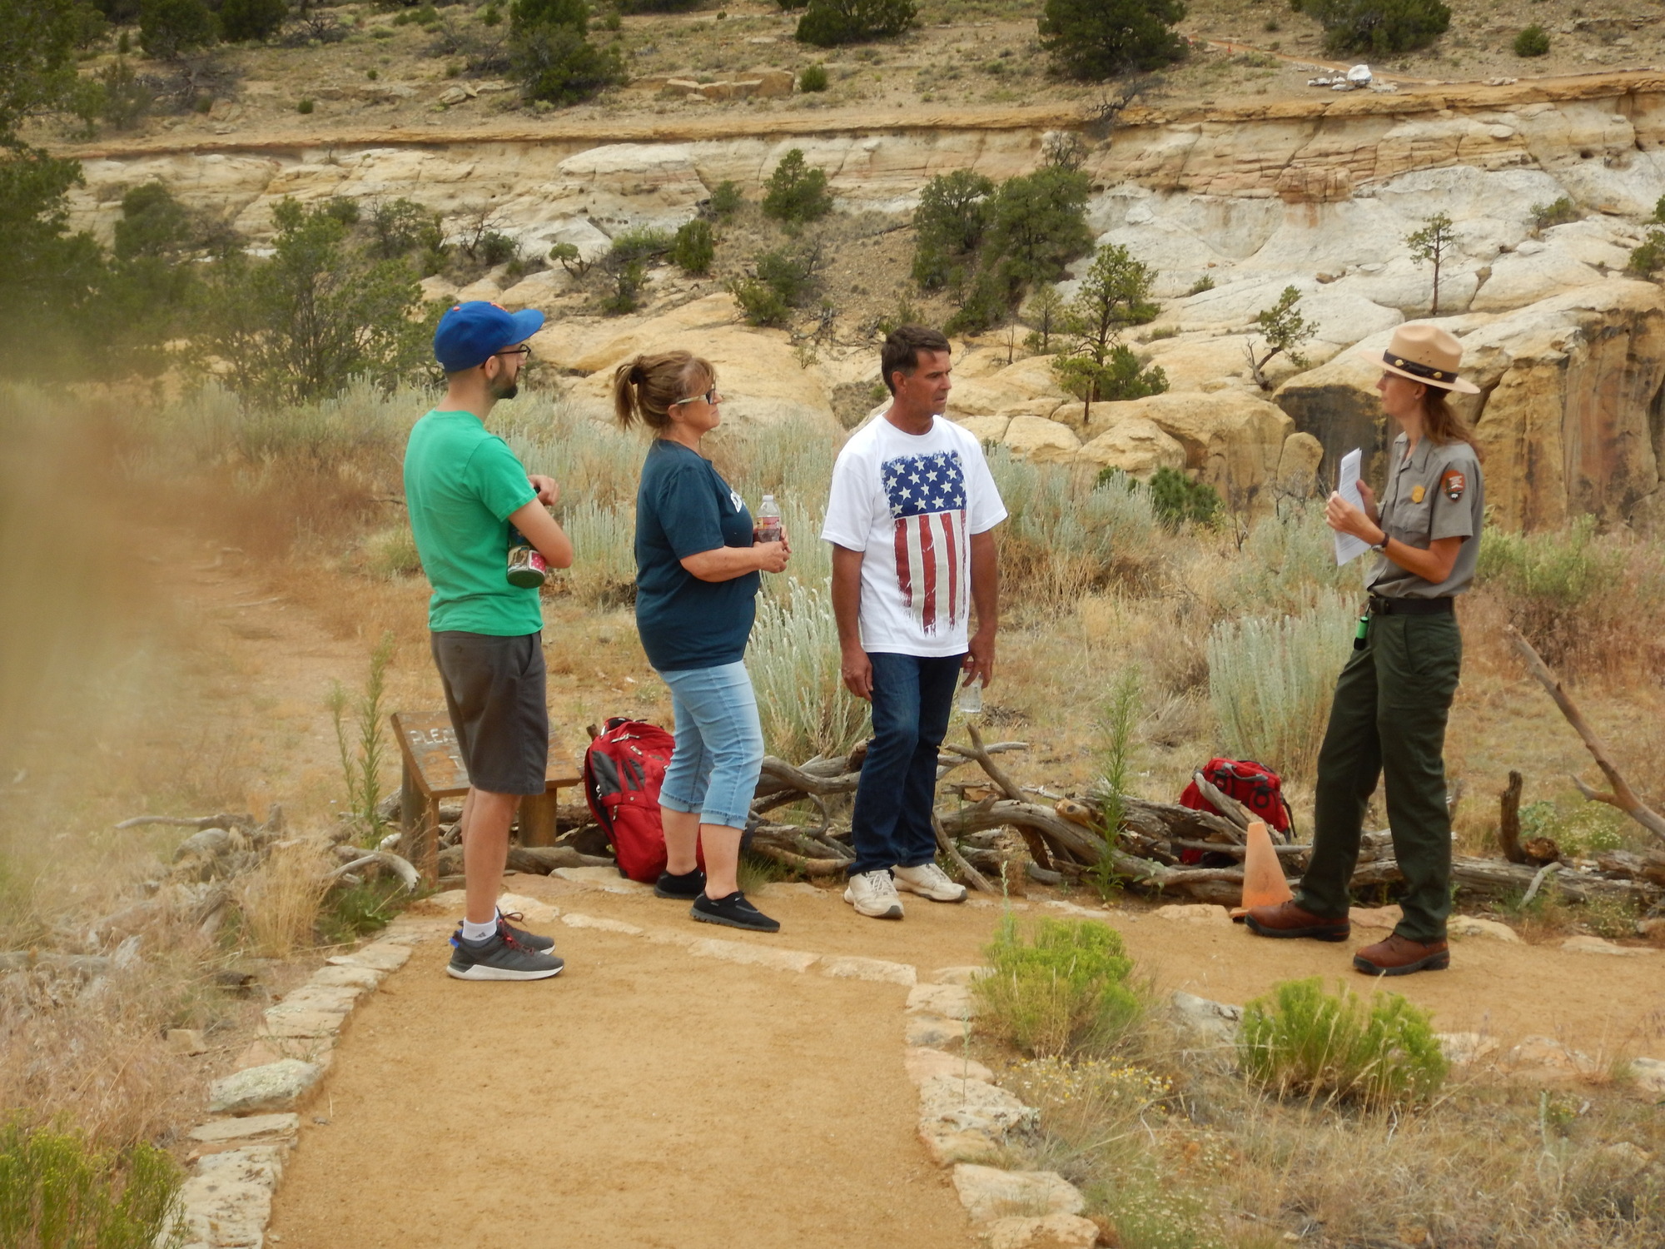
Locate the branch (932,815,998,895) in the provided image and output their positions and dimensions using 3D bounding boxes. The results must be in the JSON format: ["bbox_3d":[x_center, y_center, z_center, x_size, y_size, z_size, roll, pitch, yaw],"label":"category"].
[{"bbox_3d":[0.417,0.724,10.950,0.190,0.250,0.140,0,4,0],"label":"branch"}]

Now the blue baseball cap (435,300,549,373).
[{"bbox_3d":[-0.920,-0.770,9.300,0.285,0.145,0.185,-23,2,-13],"label":"blue baseball cap"}]

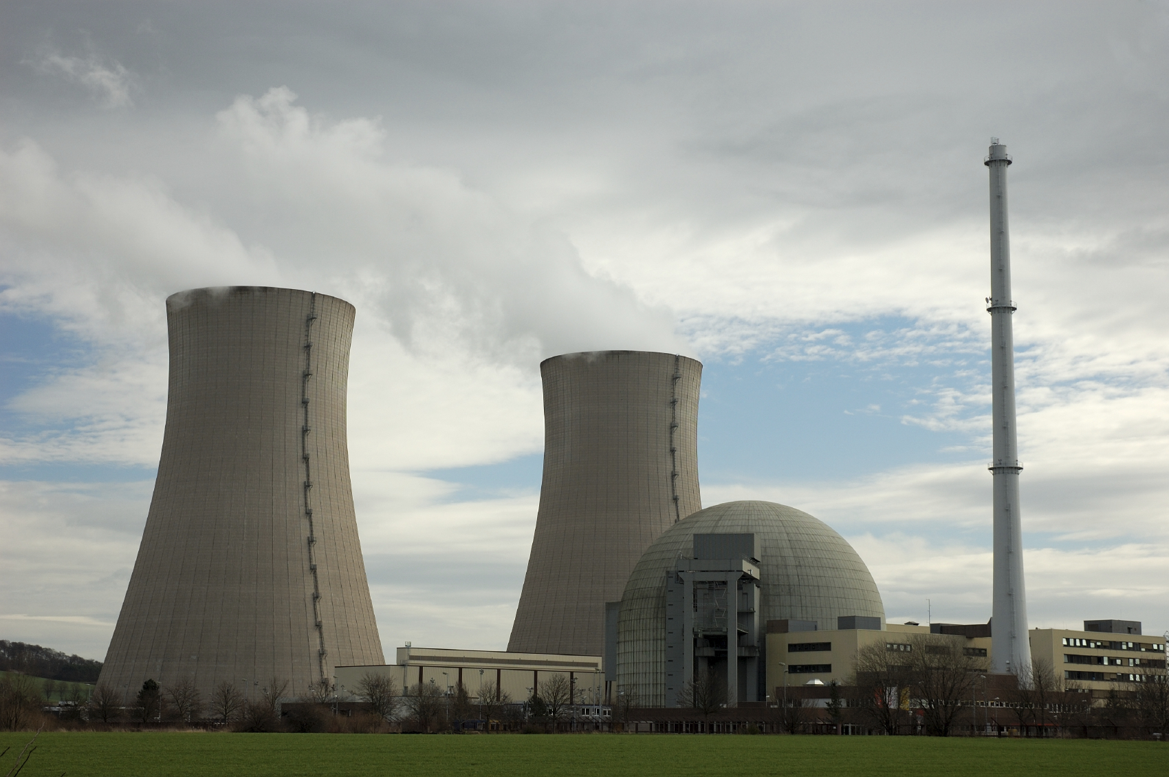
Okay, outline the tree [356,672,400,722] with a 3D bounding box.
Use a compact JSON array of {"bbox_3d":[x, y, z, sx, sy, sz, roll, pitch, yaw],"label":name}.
[{"bbox_3d":[-43.580,65.470,409.760,9.050,11.770,9.050,2,-10,-6],"label":"tree"}]

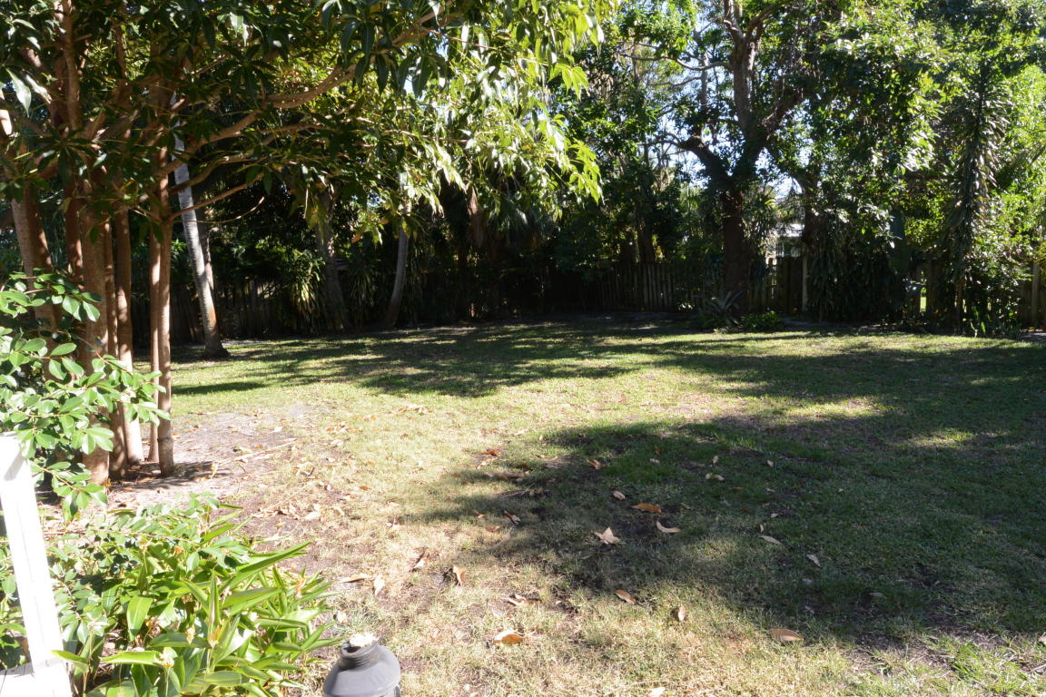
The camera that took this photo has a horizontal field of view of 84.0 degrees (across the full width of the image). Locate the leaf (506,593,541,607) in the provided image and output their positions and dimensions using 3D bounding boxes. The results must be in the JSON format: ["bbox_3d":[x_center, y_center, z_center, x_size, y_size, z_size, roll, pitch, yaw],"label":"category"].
[{"bbox_3d":[-0.002,1.227,2.829,0.165,0.035,0.075,0,8,14],"label":"leaf"}]

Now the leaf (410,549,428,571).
[{"bbox_3d":[-0.583,1.189,3.258,0.070,0.040,0.150,-1,7,8],"label":"leaf"}]

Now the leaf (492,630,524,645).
[{"bbox_3d":[-0.066,1.266,2.543,0.140,0.040,0.065,-3,7,-8],"label":"leaf"}]

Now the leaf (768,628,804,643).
[{"bbox_3d":[1.131,1.235,2.492,0.145,0.035,0.065,1,8,22],"label":"leaf"}]

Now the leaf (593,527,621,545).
[{"bbox_3d":[0.504,1.125,3.487,0.170,0.055,0.095,3,9,35],"label":"leaf"}]

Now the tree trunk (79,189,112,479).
[{"bbox_3d":[-3.397,-0.042,4.612,0.200,2.332,0.195,-2,9,-36],"label":"tree trunk"}]

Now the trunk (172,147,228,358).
[{"bbox_3d":[-7.316,-2.101,13.003,0.380,4.623,0.360,-10,8,-28],"label":"trunk"}]

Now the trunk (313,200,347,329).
[{"bbox_3d":[-5.470,-2.276,16.366,0.640,3.633,0.600,-7,8,-18],"label":"trunk"}]

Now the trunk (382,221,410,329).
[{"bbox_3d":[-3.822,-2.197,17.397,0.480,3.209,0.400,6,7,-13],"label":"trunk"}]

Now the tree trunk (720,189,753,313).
[{"bbox_3d":[6.629,-2.963,18.050,0.820,3.880,0.780,-1,8,20],"label":"tree trunk"}]

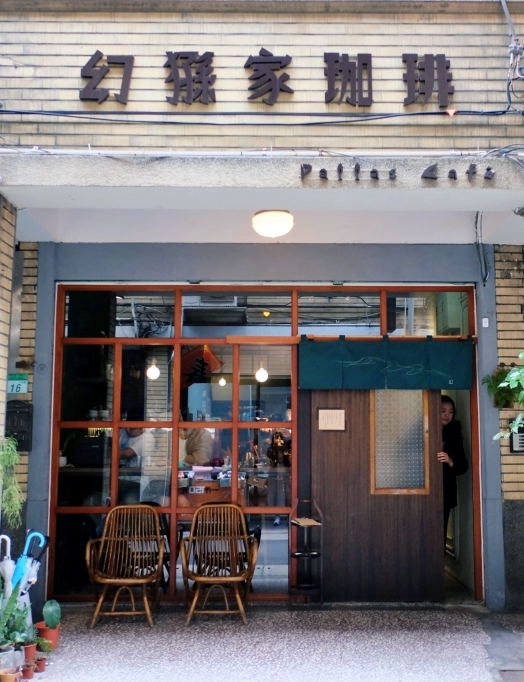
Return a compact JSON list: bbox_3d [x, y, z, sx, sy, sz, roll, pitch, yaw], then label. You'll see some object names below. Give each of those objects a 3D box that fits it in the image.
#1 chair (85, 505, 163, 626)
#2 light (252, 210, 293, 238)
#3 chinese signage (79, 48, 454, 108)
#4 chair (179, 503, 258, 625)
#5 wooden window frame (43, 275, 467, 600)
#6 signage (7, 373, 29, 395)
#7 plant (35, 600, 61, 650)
[{"bbox_3d":[-1.005,1.689,5.838,0.580,0.810,0.560,0,-7,0],"label":"chair"},{"bbox_3d":[0.079,-0.883,5.794,0.300,0.190,0.300,0,-7,0],"label":"light"},{"bbox_3d":[0.030,-1.665,4.880,2.373,0.381,0.060,0,-7,0],"label":"chinese signage"},{"bbox_3d":[-0.321,1.701,5.920,0.580,0.810,0.560,0,-7,0],"label":"chair"},{"bbox_3d":[0.035,0.787,6.281,3.501,2.560,0.100,0,-7,0],"label":"wooden window frame"},{"bbox_3d":[-1.970,0.345,6.194,0.175,0.160,0.020,0,-7,0],"label":"signage"},{"bbox_3d":[-1.397,1.860,5.078,0.170,0.290,0.170,0,-7,0],"label":"plant"}]

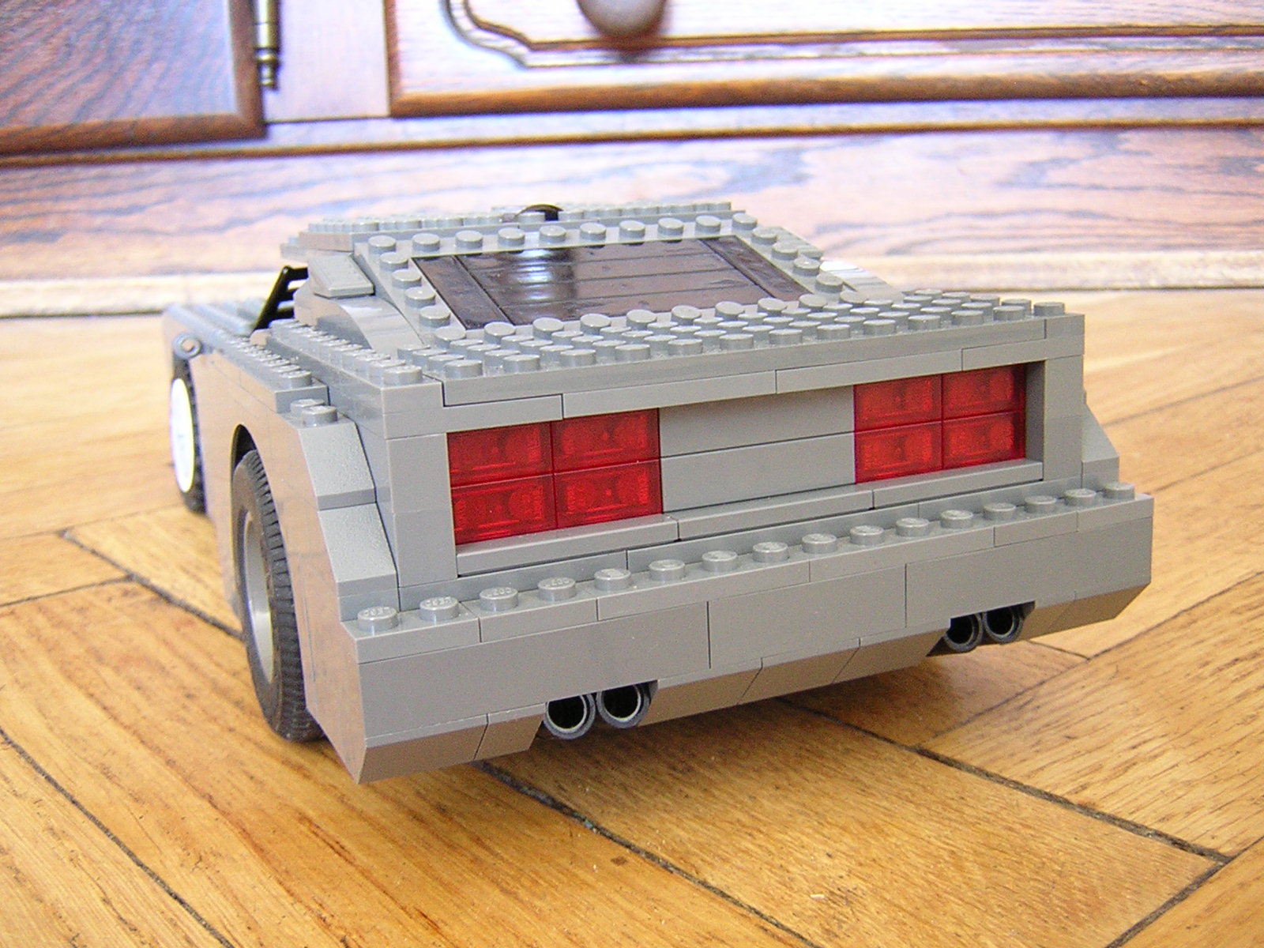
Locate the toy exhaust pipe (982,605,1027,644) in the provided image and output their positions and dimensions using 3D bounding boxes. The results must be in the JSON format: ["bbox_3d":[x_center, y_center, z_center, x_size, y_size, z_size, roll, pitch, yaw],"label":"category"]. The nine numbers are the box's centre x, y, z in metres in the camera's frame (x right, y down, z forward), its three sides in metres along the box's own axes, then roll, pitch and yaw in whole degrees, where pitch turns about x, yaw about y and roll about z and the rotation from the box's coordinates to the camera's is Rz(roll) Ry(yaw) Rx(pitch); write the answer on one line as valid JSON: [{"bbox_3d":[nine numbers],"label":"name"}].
[{"bbox_3d":[0.055,0.021,0.208,0.008,0.008,0.013,-8,13,-22],"label":"toy exhaust pipe"}]

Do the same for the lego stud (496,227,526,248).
[{"bbox_3d":[-0.022,-0.043,0.239,0.005,0.002,0.005,4,30,-3],"label":"lego stud"}]

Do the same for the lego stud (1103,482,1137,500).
[{"bbox_3d":[0.078,0.003,0.210,0.005,0.002,0.005,-8,13,-23],"label":"lego stud"}]

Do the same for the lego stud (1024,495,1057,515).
[{"bbox_3d":[0.063,0.005,0.203,0.005,0.002,0.005,-3,12,1],"label":"lego stud"}]

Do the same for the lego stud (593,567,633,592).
[{"bbox_3d":[-0.003,0.014,0.175,0.005,0.002,0.005,-3,12,1],"label":"lego stud"}]

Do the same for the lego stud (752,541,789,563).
[{"bbox_3d":[0.020,0.011,0.185,0.005,0.002,0.005,-3,12,1],"label":"lego stud"}]

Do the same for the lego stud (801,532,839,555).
[{"bbox_3d":[0.027,0.010,0.188,0.005,0.002,0.005,-3,12,1],"label":"lego stud"}]

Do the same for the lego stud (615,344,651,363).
[{"bbox_3d":[0.000,-0.017,0.180,0.005,0.002,0.005,-3,12,1],"label":"lego stud"}]

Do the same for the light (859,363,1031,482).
[{"bbox_3d":[0.047,-0.009,0.205,0.032,0.016,0.005,-8,13,-23],"label":"light"}]

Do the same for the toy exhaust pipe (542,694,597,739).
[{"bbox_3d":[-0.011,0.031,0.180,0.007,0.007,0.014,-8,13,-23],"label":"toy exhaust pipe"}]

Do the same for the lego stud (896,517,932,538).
[{"bbox_3d":[0.042,0.008,0.194,0.005,0.002,0.005,-3,12,1],"label":"lego stud"}]

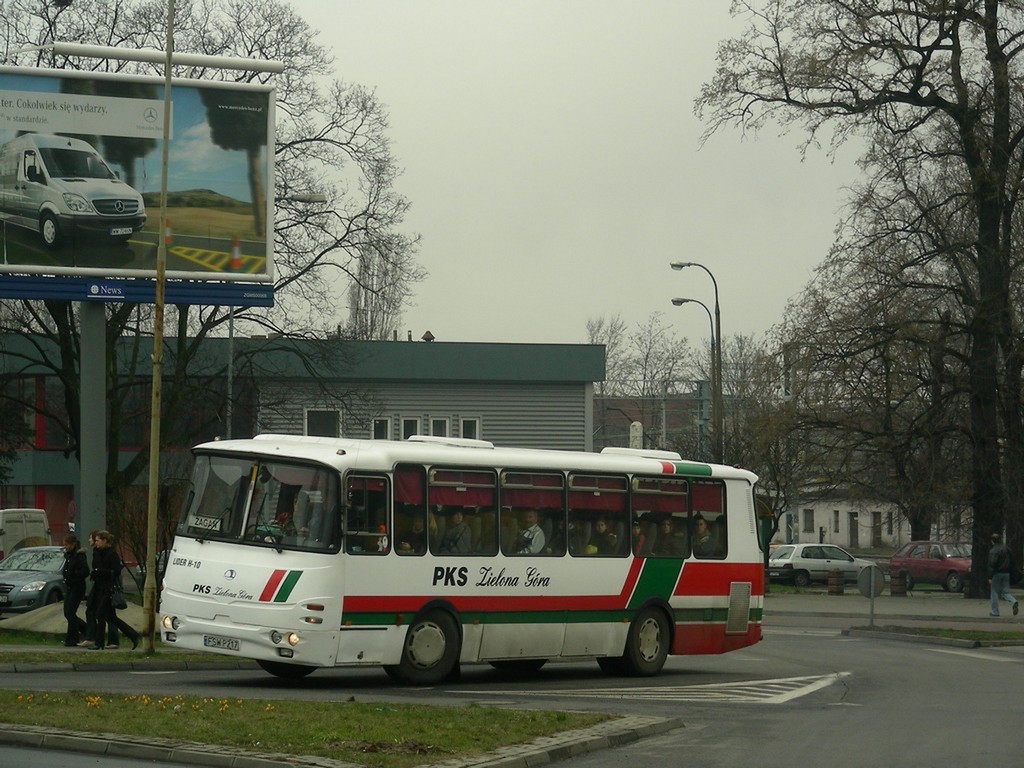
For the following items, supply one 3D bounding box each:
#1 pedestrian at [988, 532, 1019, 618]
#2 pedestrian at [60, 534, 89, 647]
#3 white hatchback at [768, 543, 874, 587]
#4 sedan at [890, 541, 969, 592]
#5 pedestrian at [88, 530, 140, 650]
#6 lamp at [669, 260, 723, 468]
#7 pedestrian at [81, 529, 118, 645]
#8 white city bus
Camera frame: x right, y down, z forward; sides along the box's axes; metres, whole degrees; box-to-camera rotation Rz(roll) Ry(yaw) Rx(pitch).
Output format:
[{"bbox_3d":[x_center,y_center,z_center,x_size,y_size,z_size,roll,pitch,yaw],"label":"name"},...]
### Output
[{"bbox_3d":[10.366,4.039,70.500,0.620,1.750,0.520,-2,-3,38],"label":"pedestrian"},{"bbox_3d":[-6.306,2.993,48.400,0.450,1.620,0.480,0,-2,-13],"label":"pedestrian"},{"bbox_3d":[9.793,5.821,107.500,3.710,1.390,1.630,2,-3,-38],"label":"white hatchback"},{"bbox_3d":[11.968,5.036,92.500,1.640,1.410,3.950,1,-3,-23],"label":"sedan"},{"bbox_3d":[-5.684,2.953,47.800,0.720,1.710,0.520,0,-2,-6],"label":"pedestrian"},{"bbox_3d":[6.094,1.217,110.000,1.750,10.500,0.330,0,-2,3],"label":"lamp"},{"bbox_3d":[-5.987,2.980,48.400,0.580,1.680,0.480,0,-2,-5],"label":"pedestrian"},{"bbox_3d":[-0.399,2.206,42.853,2.500,3.030,10.000,2,-2,35],"label":"white city bus"}]

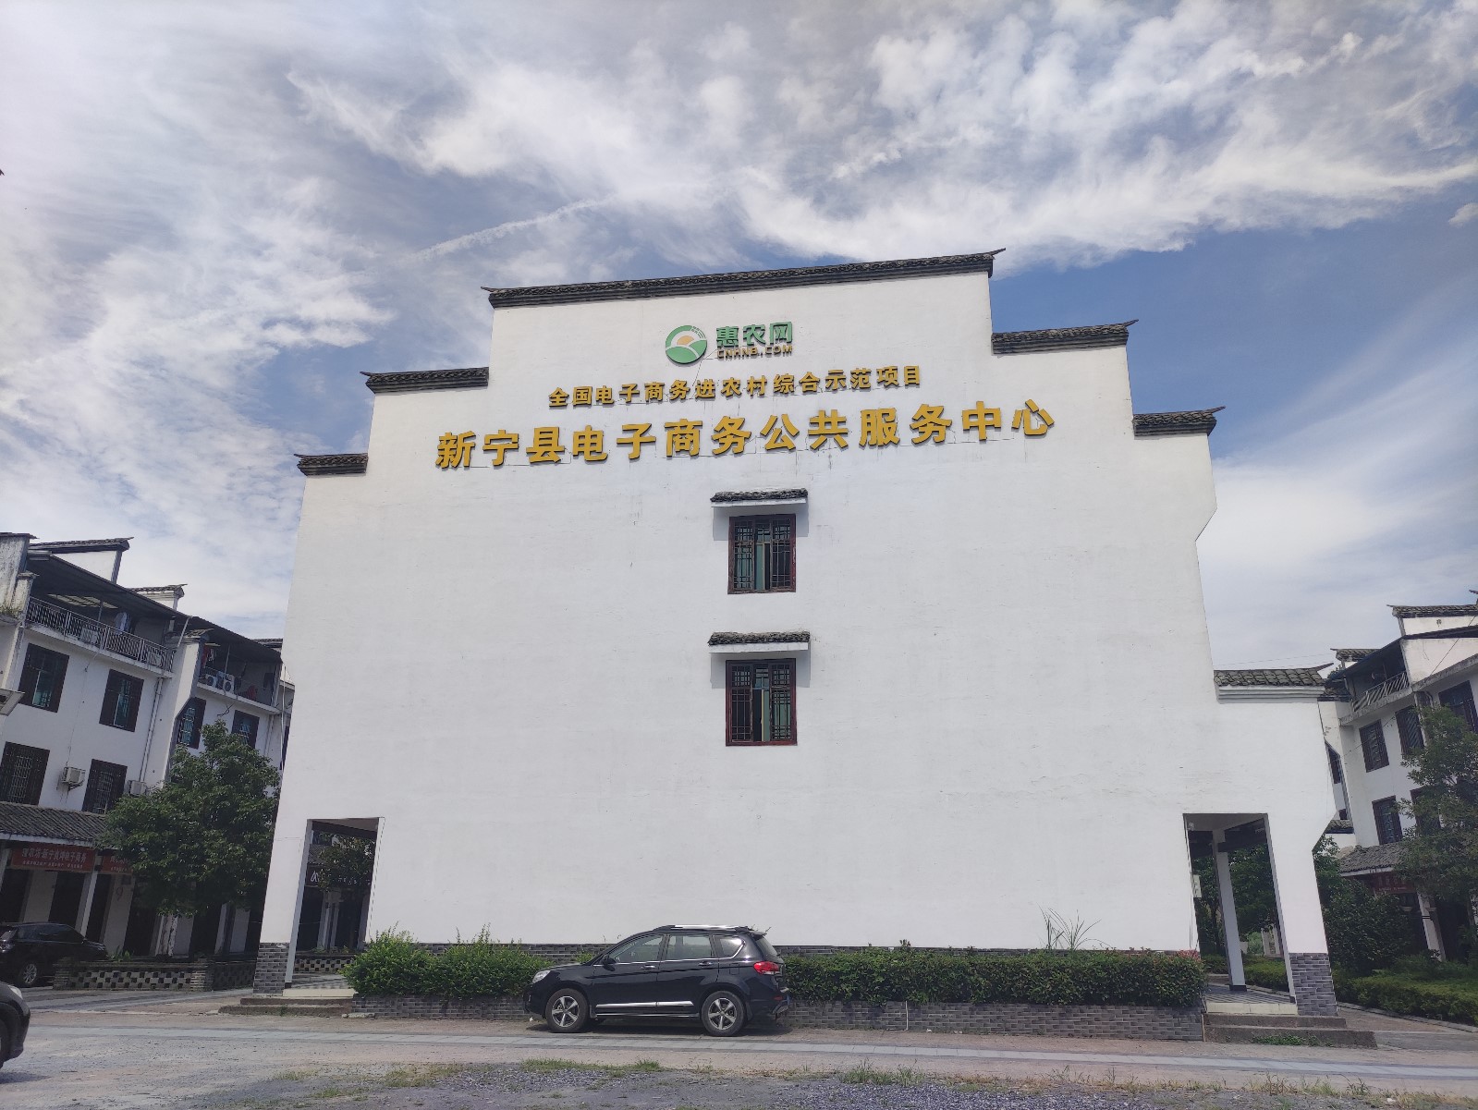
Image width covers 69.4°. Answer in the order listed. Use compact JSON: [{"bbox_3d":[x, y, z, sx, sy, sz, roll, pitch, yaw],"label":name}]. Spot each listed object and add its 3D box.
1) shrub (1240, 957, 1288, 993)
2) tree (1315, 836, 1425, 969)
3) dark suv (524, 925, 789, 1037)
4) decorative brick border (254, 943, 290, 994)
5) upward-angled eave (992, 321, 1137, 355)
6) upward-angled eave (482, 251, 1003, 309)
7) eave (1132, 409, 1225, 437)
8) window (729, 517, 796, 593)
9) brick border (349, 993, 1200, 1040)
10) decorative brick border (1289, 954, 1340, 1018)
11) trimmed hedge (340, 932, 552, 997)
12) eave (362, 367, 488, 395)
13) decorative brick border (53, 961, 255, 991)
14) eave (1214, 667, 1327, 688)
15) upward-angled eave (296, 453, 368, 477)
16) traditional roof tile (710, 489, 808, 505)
[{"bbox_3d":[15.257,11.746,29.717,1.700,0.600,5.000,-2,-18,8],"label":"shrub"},{"bbox_3d":[15.165,8.939,26.382,2.650,3.700,2.600,-2,-18,8],"label":"tree"},{"bbox_3d":[-1.419,7.383,18.740,4.650,1.720,1.860,-2,-18,8],"label":"dark suv"},{"bbox_3d":[-9.600,8.563,22.124,0.660,1.000,0.280,-2,-18,8],"label":"decorative brick border"},{"bbox_3d":[7.325,-4.866,24.048,3.130,0.680,0.680,-2,-18,8],"label":"upward-angled eave"},{"bbox_3d":[-0.087,-6.431,25.175,12.400,0.640,0.650,-2,-18,8],"label":"upward-angled eave"},{"bbox_3d":[9.254,-2.764,22.503,1.880,0.600,0.620,-2,-18,8],"label":"eave"},{"bbox_3d":[0.507,-0.002,22.913,1.450,1.760,0.130,-2,-18,8],"label":"window"},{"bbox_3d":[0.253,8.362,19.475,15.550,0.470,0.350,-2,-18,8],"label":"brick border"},{"bbox_3d":[10.392,7.798,19.406,0.660,1.070,0.280,-2,-18,8],"label":"decorative brick border"},{"bbox_3d":[-5.487,8.103,21.048,4.550,1.060,0.880,-2,-18,8],"label":"trimmed hedge"},{"bbox_3d":[-7.517,-4.181,25.601,3.200,0.660,0.620,-2,-18,8],"label":"eave"},{"bbox_3d":[-14.487,10.638,27.084,4.000,0.630,2.300,-2,-18,8],"label":"decorative brick border"},{"bbox_3d":[10.524,2.442,21.157,2.130,0.480,0.680,-2,-18,8],"label":"eave"},{"bbox_3d":[-9.791,-2.182,25.705,1.880,0.650,0.680,-2,-18,8],"label":"upward-angled eave"},{"bbox_3d":[0.469,-1.312,23.472,2.090,0.420,0.550,-2,-18,8],"label":"traditional roof tile"}]

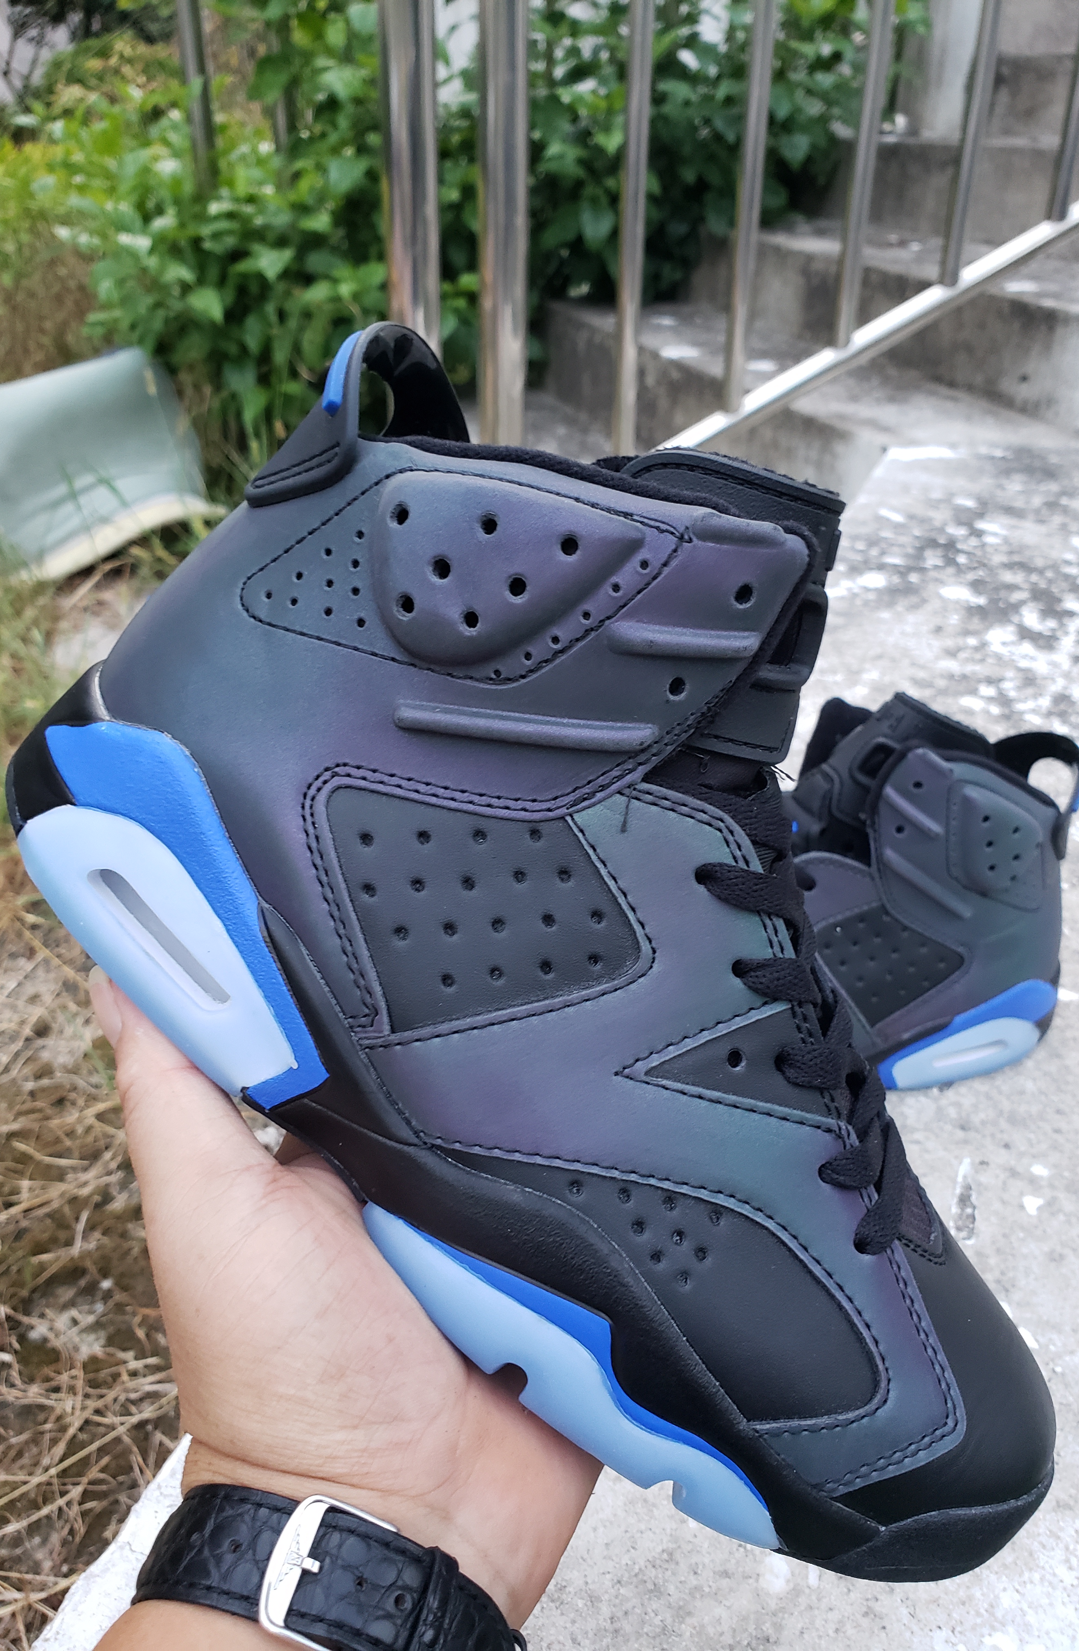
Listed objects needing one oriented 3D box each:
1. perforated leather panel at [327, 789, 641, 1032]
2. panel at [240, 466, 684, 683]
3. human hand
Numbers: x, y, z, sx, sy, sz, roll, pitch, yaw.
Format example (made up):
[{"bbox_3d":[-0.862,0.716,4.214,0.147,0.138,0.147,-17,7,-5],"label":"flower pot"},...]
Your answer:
[{"bbox_3d":[-0.011,0.016,0.252,0.061,0.051,0.012,-2,12,-1],"label":"perforated leather panel"},{"bbox_3d":[-0.015,-0.046,0.232,0.082,0.037,0.018,7,12,2],"label":"panel"},{"bbox_3d":[-0.044,0.093,0.251,0.107,0.104,0.143,4,59,-16],"label":"human hand"}]

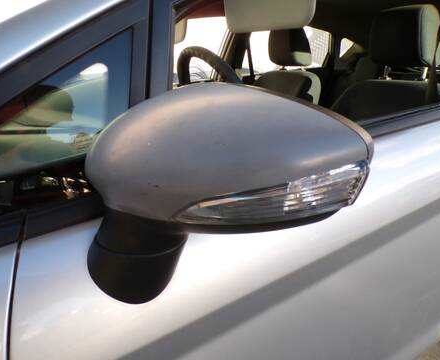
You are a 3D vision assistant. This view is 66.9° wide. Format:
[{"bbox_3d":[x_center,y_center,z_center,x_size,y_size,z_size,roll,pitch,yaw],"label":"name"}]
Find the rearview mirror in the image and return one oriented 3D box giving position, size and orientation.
[{"bbox_3d":[-0.014,0.013,0.334,0.255,0.218,0.160,14,25,35],"label":"rearview mirror"}]

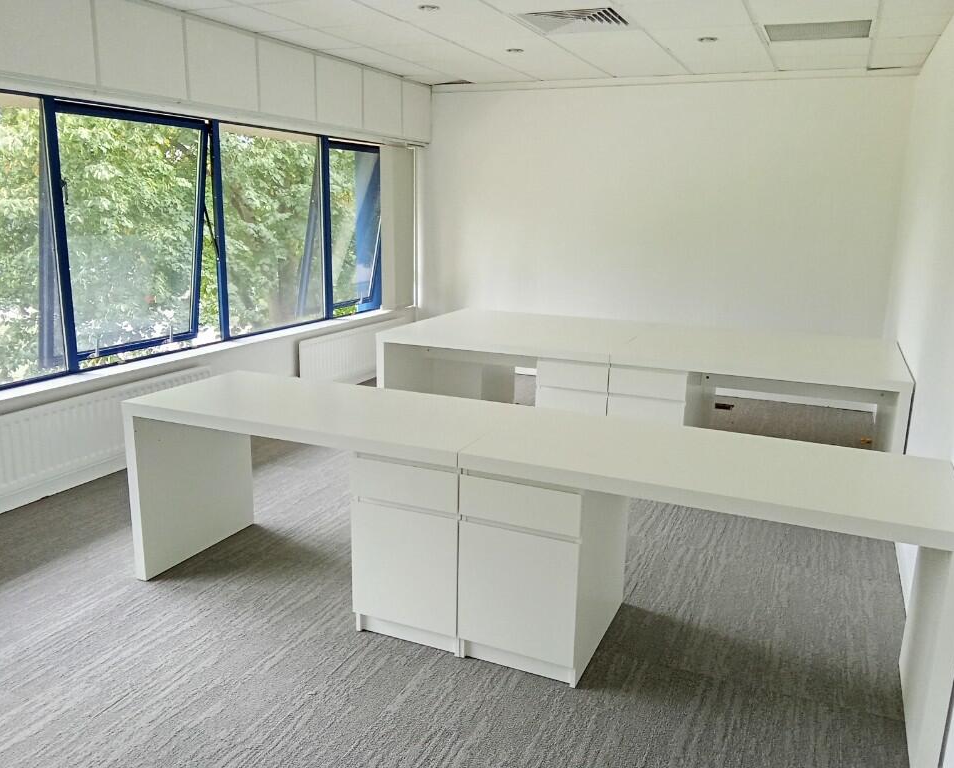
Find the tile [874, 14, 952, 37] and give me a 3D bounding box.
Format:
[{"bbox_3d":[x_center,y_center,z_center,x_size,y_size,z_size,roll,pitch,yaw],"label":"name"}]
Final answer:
[{"bbox_3d":[2.321,-1.919,4.414,0.343,0.020,0.600,6,13,22],"label":"tile"}]

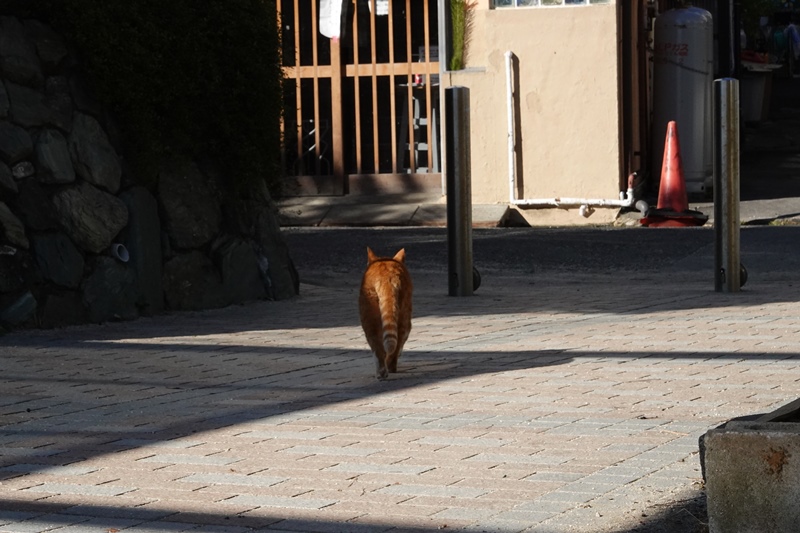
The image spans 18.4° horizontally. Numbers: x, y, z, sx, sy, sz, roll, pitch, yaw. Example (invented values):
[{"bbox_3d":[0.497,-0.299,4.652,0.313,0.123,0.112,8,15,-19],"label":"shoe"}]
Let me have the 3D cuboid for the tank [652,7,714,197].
[{"bbox_3d":[1.950,-1.134,17.050,0.385,1.310,0.385,-1,3,0],"label":"tank"}]

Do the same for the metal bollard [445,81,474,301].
[{"bbox_3d":[0.241,-0.302,9.940,0.102,0.845,0.102,-1,3,0],"label":"metal bollard"}]

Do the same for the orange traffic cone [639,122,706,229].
[{"bbox_3d":[1.802,-0.613,16.250,0.400,0.700,0.400,-1,3,6],"label":"orange traffic cone"}]

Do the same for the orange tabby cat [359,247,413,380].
[{"bbox_3d":[-0.038,0.113,6.660,0.145,0.335,0.470,-1,3,0],"label":"orange tabby cat"}]

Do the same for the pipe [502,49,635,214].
[{"bbox_3d":[1.130,-0.882,16.350,0.940,1.100,0.130,0,4,26],"label":"pipe"}]

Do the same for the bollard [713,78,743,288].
[{"bbox_3d":[1.294,-0.319,9.740,0.102,0.845,0.102,0,4,26],"label":"bollard"}]

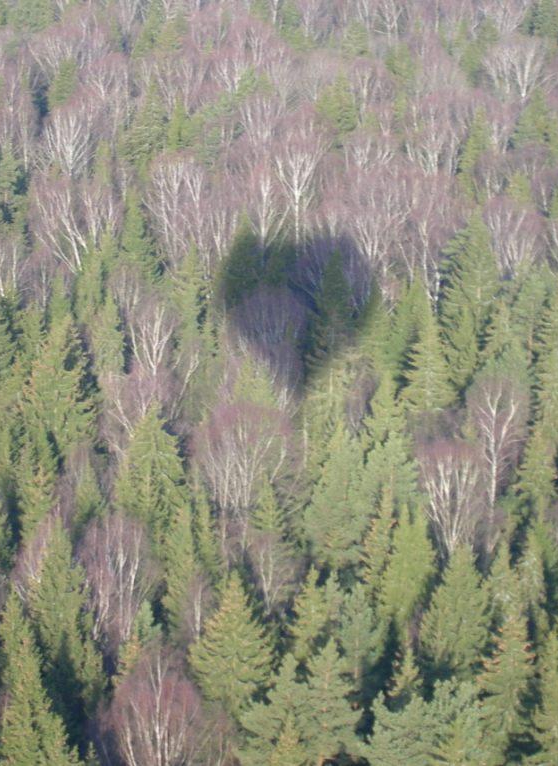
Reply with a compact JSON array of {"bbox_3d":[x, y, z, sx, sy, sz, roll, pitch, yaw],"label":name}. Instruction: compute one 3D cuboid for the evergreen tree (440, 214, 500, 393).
[{"bbox_3d":[20.290,-7.610,305.990,6.280,22.000,6.280,0,20,0],"label":"evergreen tree"}]

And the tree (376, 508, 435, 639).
[{"bbox_3d":[10.580,17.780,239.890,4.920,15.500,4.920,0,20,0],"label":"tree"}]

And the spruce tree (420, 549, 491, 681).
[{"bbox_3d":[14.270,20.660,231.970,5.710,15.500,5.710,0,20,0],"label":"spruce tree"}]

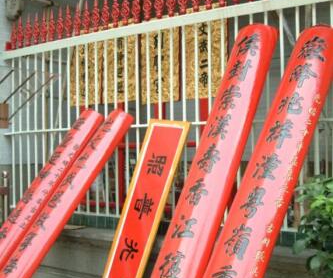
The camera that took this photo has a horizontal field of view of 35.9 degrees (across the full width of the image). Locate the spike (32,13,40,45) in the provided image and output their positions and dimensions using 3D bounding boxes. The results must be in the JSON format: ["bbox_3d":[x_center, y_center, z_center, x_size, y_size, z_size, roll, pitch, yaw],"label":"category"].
[{"bbox_3d":[-1.316,-1.121,5.206,0.088,0.325,0.045,-2,-2,36],"label":"spike"}]

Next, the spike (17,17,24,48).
[{"bbox_3d":[-1.520,-1.107,5.348,0.088,0.325,0.045,-2,-2,36],"label":"spike"}]

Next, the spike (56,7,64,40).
[{"bbox_3d":[-1.050,-1.148,5.096,0.086,0.332,0.079,-1,-1,0],"label":"spike"}]

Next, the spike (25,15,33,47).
[{"bbox_3d":[-1.438,-1.138,5.370,0.086,0.332,0.079,-2,-2,35],"label":"spike"}]

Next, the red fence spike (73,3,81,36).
[{"bbox_3d":[-0.853,-1.154,4.957,0.086,0.332,0.079,-1,-1,0],"label":"red fence spike"}]

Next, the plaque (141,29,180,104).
[{"bbox_3d":[-0.036,-0.730,4.766,0.440,0.800,0.040,-2,-2,36],"label":"plaque"}]

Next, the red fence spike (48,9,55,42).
[{"bbox_3d":[-1.127,-1.126,5.064,0.088,0.325,0.045,-2,-2,36],"label":"red fence spike"}]

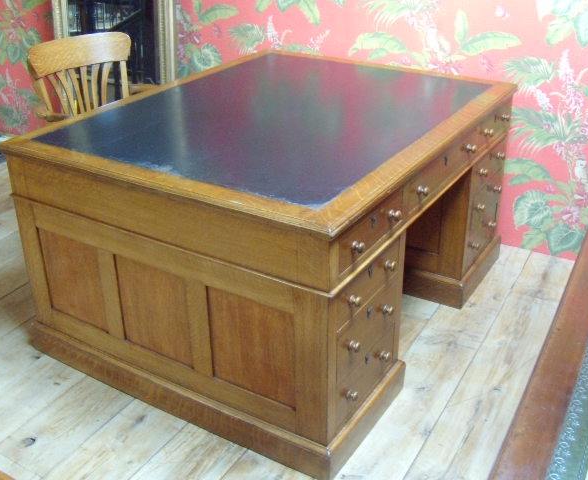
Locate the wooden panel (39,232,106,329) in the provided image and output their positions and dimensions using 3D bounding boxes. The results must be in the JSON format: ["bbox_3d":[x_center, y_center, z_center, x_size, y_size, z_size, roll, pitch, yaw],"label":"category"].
[{"bbox_3d":[-0.721,0.132,2.195,0.290,0.314,0.020,15,31,29],"label":"wooden panel"}]

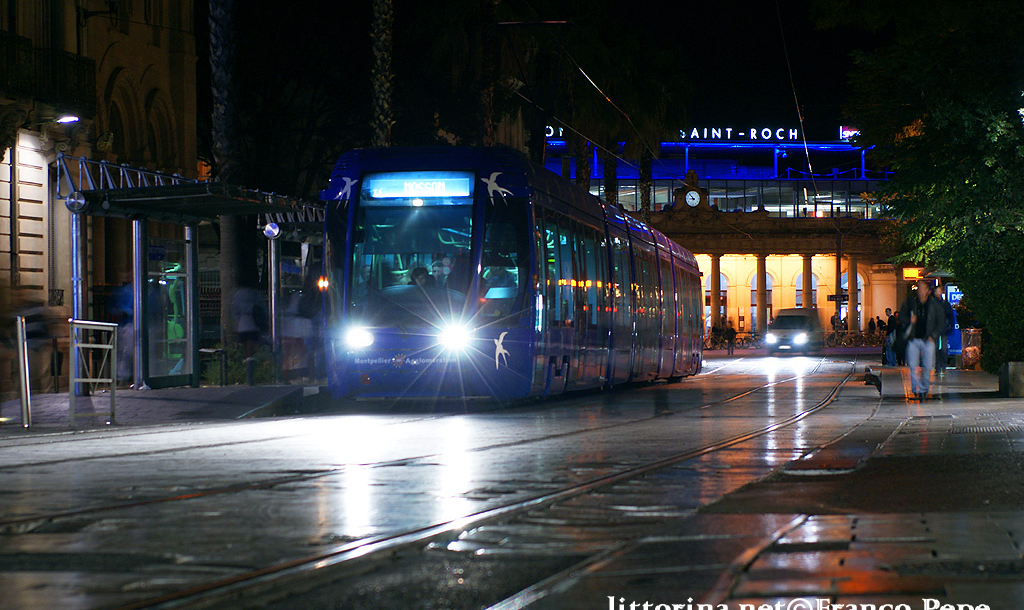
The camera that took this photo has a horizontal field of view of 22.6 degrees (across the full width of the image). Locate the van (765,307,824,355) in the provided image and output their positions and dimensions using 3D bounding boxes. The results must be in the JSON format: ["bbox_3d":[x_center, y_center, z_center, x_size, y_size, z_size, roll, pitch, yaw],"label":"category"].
[{"bbox_3d":[13.516,1.311,122.000,1.970,2.220,4.900,0,0,14],"label":"van"}]

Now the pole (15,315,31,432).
[{"bbox_3d":[-4.475,0.618,23.500,0.085,1.030,0.085,-3,0,0],"label":"pole"}]

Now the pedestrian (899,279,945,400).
[{"bbox_3d":[6.033,0.530,37.700,0.600,1.770,0.420,0,0,10],"label":"pedestrian"}]

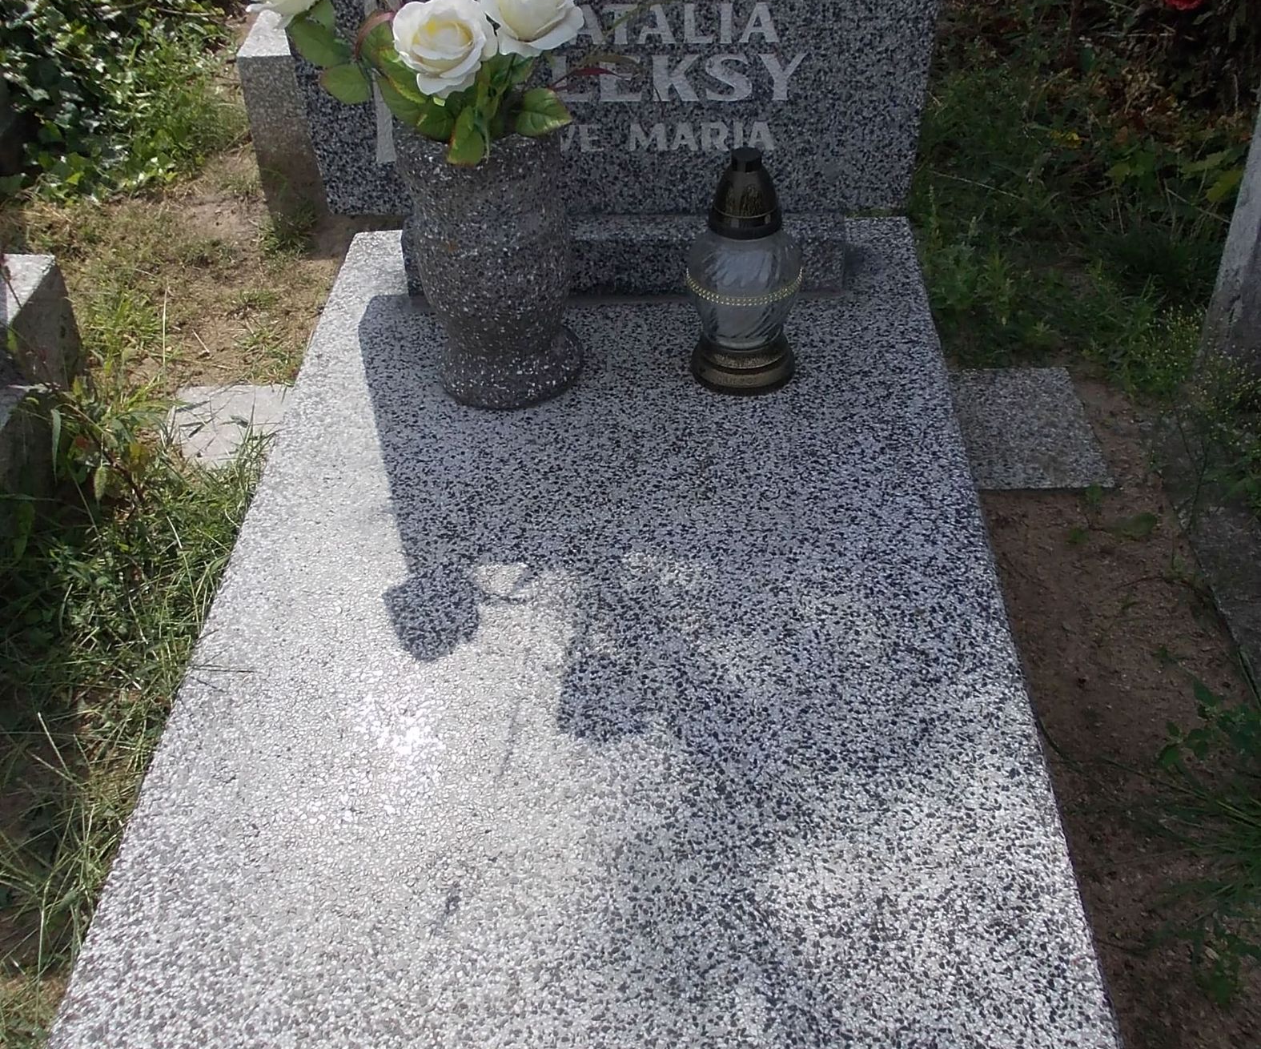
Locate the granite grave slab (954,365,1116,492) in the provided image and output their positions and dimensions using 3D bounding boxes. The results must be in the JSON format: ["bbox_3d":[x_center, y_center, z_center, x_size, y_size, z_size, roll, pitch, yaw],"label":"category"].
[{"bbox_3d":[0.510,-0.121,1.881,0.250,0.040,0.275,-1,41,3],"label":"granite grave slab"}]

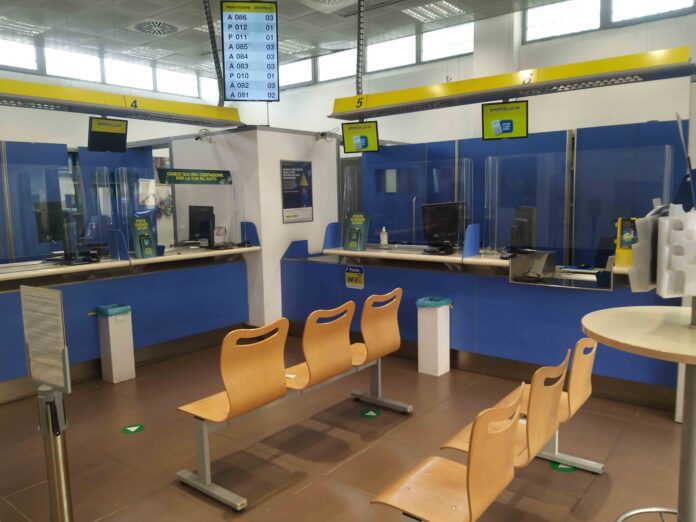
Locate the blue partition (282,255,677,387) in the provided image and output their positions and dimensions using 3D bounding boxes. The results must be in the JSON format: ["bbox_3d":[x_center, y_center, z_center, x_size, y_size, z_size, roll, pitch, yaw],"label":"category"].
[{"bbox_3d":[0.765,0.426,4.856,3.782,0.713,0.060,4,9,38],"label":"blue partition"}]

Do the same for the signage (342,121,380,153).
[{"bbox_3d":[0.134,-1.271,5.596,0.385,0.305,0.050,1,17,22],"label":"signage"}]

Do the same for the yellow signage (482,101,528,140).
[{"bbox_3d":[1.347,-1.199,4.641,0.385,0.305,0.050,2,18,28],"label":"yellow signage"}]

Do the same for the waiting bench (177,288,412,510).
[{"bbox_3d":[-0.256,0.709,3.449,0.566,0.899,1.643,4,9,39],"label":"waiting bench"}]

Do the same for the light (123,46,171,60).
[{"bbox_3d":[-3.271,-3.411,8.845,0.600,0.080,0.600,4,9,38],"label":"light"}]

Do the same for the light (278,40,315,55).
[{"bbox_3d":[-0.936,-3.445,8.670,0.600,0.080,0.600,4,9,38],"label":"light"}]

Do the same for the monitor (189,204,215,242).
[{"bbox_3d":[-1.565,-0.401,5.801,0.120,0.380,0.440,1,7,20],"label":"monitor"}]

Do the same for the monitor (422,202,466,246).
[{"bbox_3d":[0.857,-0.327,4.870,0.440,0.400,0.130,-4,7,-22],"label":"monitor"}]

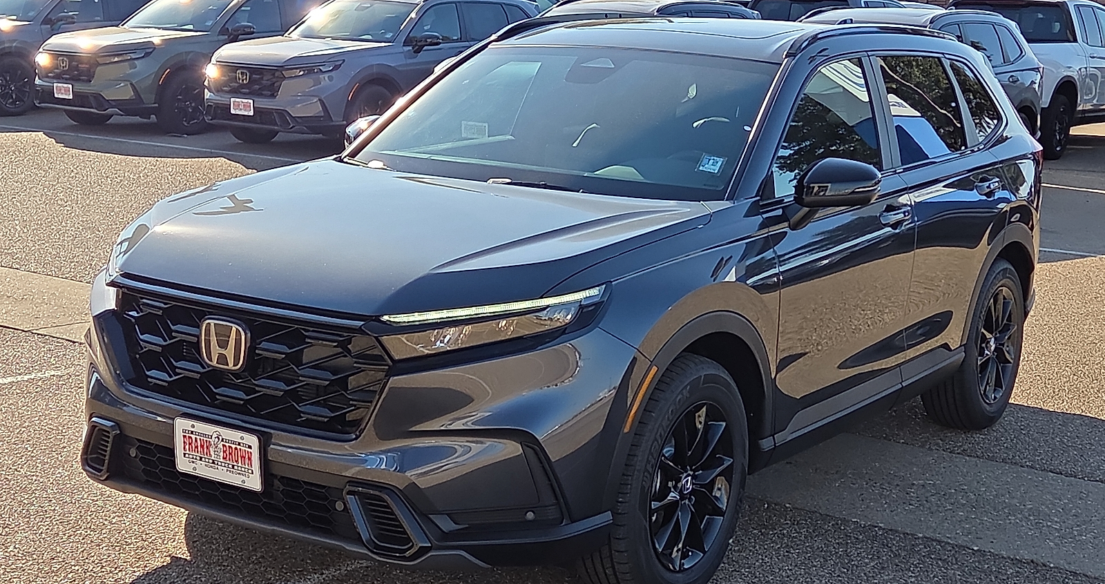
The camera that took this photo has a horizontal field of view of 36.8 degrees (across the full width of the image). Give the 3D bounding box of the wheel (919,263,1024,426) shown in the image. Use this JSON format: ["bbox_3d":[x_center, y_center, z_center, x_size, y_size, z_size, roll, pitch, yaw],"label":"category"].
[{"bbox_3d":[1.793,0.207,7.012,0.240,0.725,0.730,9,12,32],"label":"wheel"}]

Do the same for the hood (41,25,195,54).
[{"bbox_3d":[-4.870,-2.798,18.505,1.550,0.260,1.330,10,13,36],"label":"hood"}]

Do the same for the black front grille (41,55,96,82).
[{"bbox_3d":[-5.265,-2.453,18.051,0.960,0.315,0.130,10,13,36],"label":"black front grille"}]

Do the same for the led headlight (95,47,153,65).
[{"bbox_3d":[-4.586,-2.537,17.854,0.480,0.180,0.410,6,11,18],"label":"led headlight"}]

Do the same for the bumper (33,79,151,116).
[{"bbox_3d":[-5.145,-2.162,18.227,1.800,0.390,0.540,10,13,36],"label":"bumper"}]

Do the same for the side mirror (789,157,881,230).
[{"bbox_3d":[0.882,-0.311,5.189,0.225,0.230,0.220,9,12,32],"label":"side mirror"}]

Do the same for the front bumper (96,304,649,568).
[{"bbox_3d":[-0.696,0.313,4.627,1.830,0.630,0.640,8,11,32],"label":"front bumper"}]

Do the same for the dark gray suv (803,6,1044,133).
[{"bbox_3d":[2.993,-1.784,15.341,1.950,1.680,4.680,10,13,36],"label":"dark gray suv"}]

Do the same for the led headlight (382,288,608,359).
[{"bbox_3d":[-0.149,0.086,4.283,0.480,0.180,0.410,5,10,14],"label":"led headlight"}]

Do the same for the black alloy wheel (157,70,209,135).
[{"bbox_3d":[-4.085,-2.073,18.323,0.240,0.730,0.730,9,13,35],"label":"black alloy wheel"}]

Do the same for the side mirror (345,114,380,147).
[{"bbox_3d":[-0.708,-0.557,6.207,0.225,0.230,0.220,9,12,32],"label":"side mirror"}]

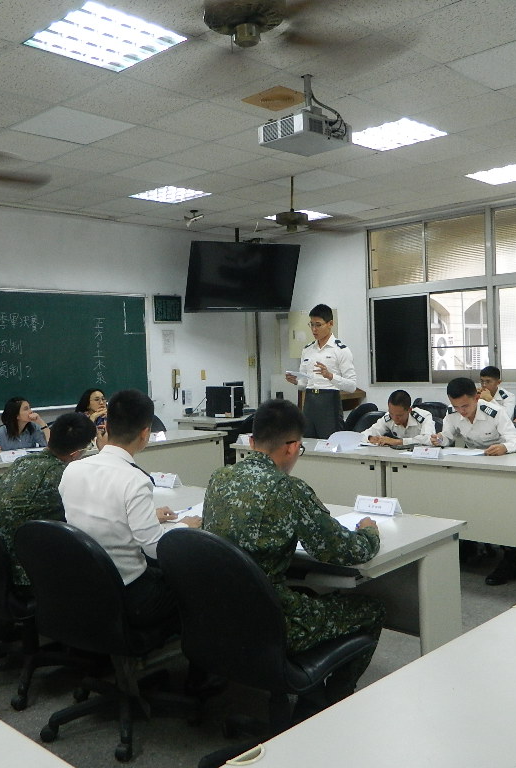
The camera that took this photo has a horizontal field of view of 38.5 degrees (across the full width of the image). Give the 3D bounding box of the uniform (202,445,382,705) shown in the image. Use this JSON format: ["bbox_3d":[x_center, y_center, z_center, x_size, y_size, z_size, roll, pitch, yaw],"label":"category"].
[{"bbox_3d":[0.132,0.722,2.648,0.600,1.030,0.820,0,3,41],"label":"uniform"}]

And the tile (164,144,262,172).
[{"bbox_3d":[-0.346,-1.720,5.585,0.600,0.020,0.600,0,4,44],"label":"tile"}]

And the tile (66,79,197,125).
[{"bbox_3d":[-0.736,-1.648,4.303,0.600,0.020,0.600,0,4,44],"label":"tile"}]

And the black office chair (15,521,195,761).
[{"bbox_3d":[-0.557,0.903,2.905,0.600,0.878,0.630,-1,3,30],"label":"black office chair"}]

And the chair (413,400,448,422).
[{"bbox_3d":[1.541,0.640,6.917,0.580,0.890,0.620,0,3,44],"label":"chair"}]

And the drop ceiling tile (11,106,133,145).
[{"bbox_3d":[-1.181,-1.654,4.740,0.600,0.018,0.600,0,3,44],"label":"drop ceiling tile"}]

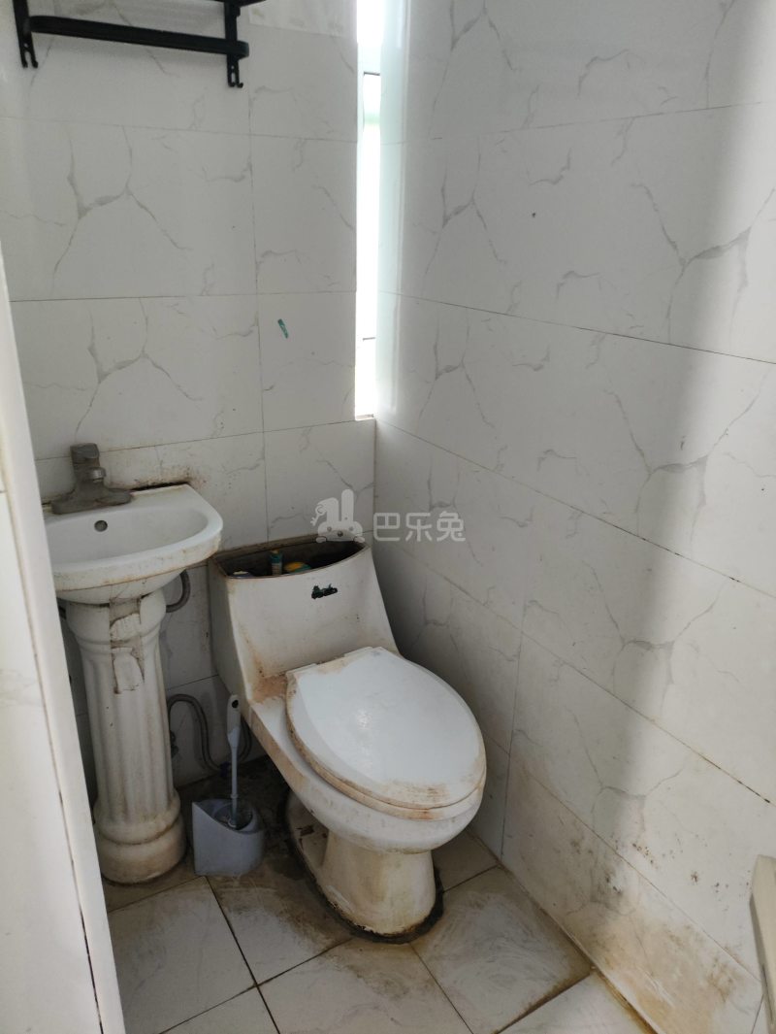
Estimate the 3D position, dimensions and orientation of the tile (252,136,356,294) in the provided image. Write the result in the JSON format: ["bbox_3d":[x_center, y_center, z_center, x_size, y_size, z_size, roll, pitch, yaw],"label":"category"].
[{"bbox_3d":[-0.173,-0.630,1.516,0.235,0.300,0.010,-11,26,-29],"label":"tile"}]

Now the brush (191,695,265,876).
[{"bbox_3d":[-0.357,0.589,1.593,0.145,0.420,0.115,0,22,-4],"label":"brush"}]

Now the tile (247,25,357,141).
[{"bbox_3d":[-0.165,-0.854,1.425,0.230,0.190,0.010,-11,26,-29],"label":"tile"}]

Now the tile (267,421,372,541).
[{"bbox_3d":[-0.162,-0.080,1.768,0.300,0.300,0.010,-12,26,-29],"label":"tile"}]

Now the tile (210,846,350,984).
[{"bbox_3d":[-0.197,0.835,1.572,0.300,0.010,0.300,-11,26,-29],"label":"tile"}]

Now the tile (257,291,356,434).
[{"bbox_3d":[-0.180,-0.352,1.632,0.237,0.300,0.010,-11,26,-29],"label":"tile"}]

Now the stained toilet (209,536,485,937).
[{"bbox_3d":[-0.074,0.474,1.579,0.380,0.640,0.740,-11,26,-29],"label":"stained toilet"}]

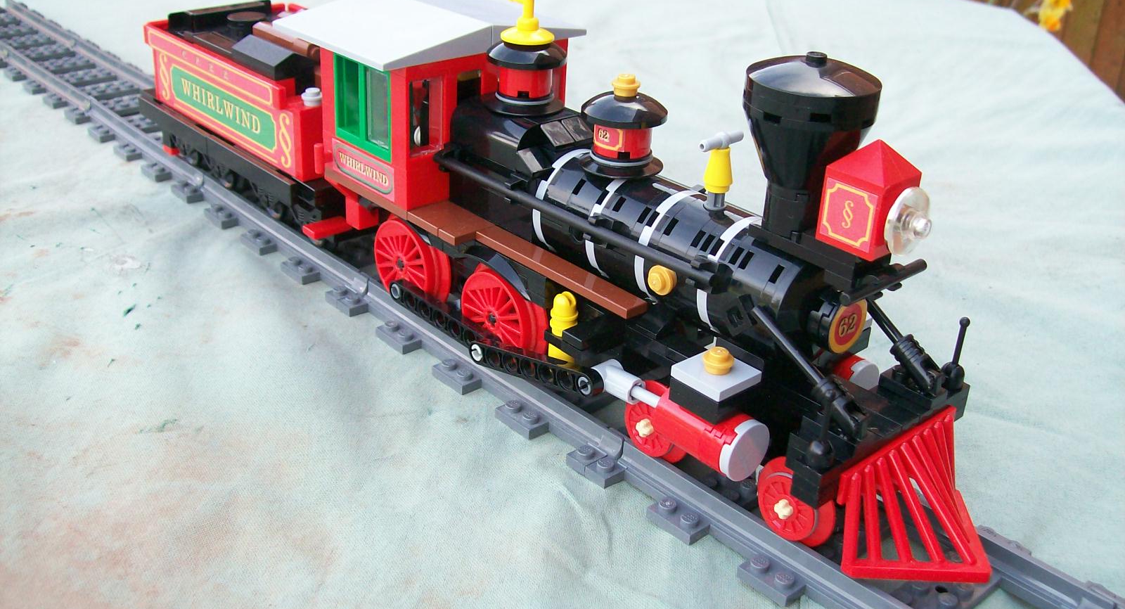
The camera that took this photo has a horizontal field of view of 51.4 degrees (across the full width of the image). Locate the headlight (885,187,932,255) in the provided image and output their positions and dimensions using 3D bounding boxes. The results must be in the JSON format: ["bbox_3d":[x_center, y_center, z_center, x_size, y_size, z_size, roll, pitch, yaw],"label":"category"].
[{"bbox_3d":[0.079,-0.018,0.264,0.016,0.016,0.007,-20,34,-38],"label":"headlight"}]

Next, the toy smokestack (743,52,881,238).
[{"bbox_3d":[0.058,-0.038,0.281,0.032,0.045,0.032,2,26,-1],"label":"toy smokestack"}]

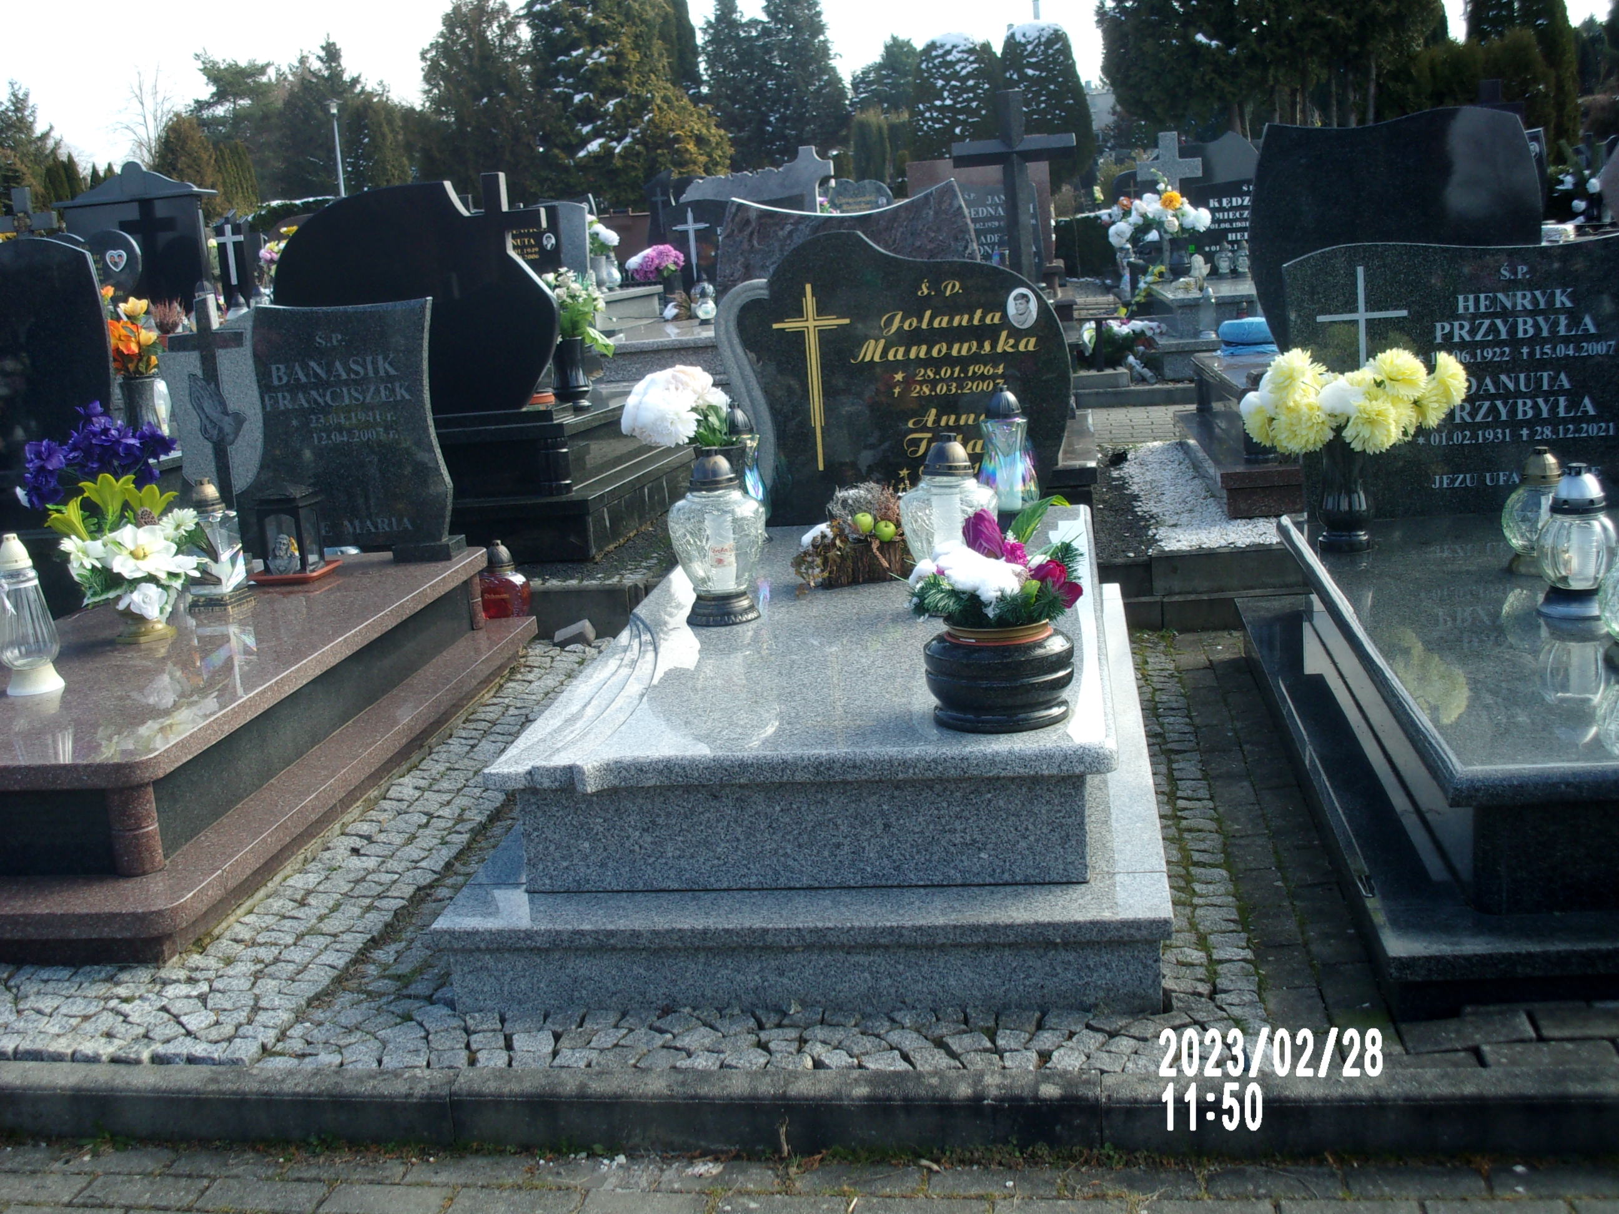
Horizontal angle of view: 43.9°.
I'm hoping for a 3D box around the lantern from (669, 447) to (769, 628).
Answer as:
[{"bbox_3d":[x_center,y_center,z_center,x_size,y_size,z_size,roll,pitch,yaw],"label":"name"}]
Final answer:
[{"bbox_3d":[-0.198,-0.154,4.366,0.213,0.367,0.213,-2,12,7],"label":"lantern"}]

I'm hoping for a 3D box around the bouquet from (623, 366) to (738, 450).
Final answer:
[{"bbox_3d":[-0.320,-0.478,4.828,0.250,0.190,0.210,-2,12,7],"label":"bouquet"}]

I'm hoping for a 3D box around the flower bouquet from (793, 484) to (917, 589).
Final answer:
[{"bbox_3d":[0.109,-0.174,4.715,0.265,0.215,0.180,-2,12,7],"label":"flower bouquet"}]

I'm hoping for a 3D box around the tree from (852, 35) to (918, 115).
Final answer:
[{"bbox_3d":[2.246,-12.583,53.667,2.400,5.068,2.400,-2,12,7],"label":"tree"}]

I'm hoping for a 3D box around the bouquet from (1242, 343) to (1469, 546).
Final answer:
[{"bbox_3d":[1.375,-0.401,5.083,0.561,0.507,0.355,-2,11,7],"label":"bouquet"}]

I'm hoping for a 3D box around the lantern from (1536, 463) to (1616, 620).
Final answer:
[{"bbox_3d":[1.599,-0.140,4.183,0.162,0.314,0.162,-2,12,7],"label":"lantern"}]

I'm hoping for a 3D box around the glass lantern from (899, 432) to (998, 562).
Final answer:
[{"bbox_3d":[0.306,-0.185,4.430,0.219,0.389,0.219,-2,11,7],"label":"glass lantern"}]

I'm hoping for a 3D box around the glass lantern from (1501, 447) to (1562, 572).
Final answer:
[{"bbox_3d":[1.690,-0.226,4.645,0.173,0.286,0.173,-2,12,7],"label":"glass lantern"}]

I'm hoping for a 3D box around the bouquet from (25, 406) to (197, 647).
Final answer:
[{"bbox_3d":[-1.763,-0.220,5.054,0.424,0.581,0.315,-3,11,3],"label":"bouquet"}]

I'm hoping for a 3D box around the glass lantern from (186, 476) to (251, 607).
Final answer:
[{"bbox_3d":[-1.591,-0.174,5.410,0.118,0.338,0.118,0,12,19],"label":"glass lantern"}]

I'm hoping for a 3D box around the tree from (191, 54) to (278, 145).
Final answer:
[{"bbox_3d":[-21.655,-17.386,76.259,3.400,7.000,3.400,-2,11,7],"label":"tree"}]

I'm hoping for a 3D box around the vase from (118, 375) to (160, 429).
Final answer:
[{"bbox_3d":[-2.264,-0.664,6.795,0.141,0.223,0.141,-2,12,7],"label":"vase"}]

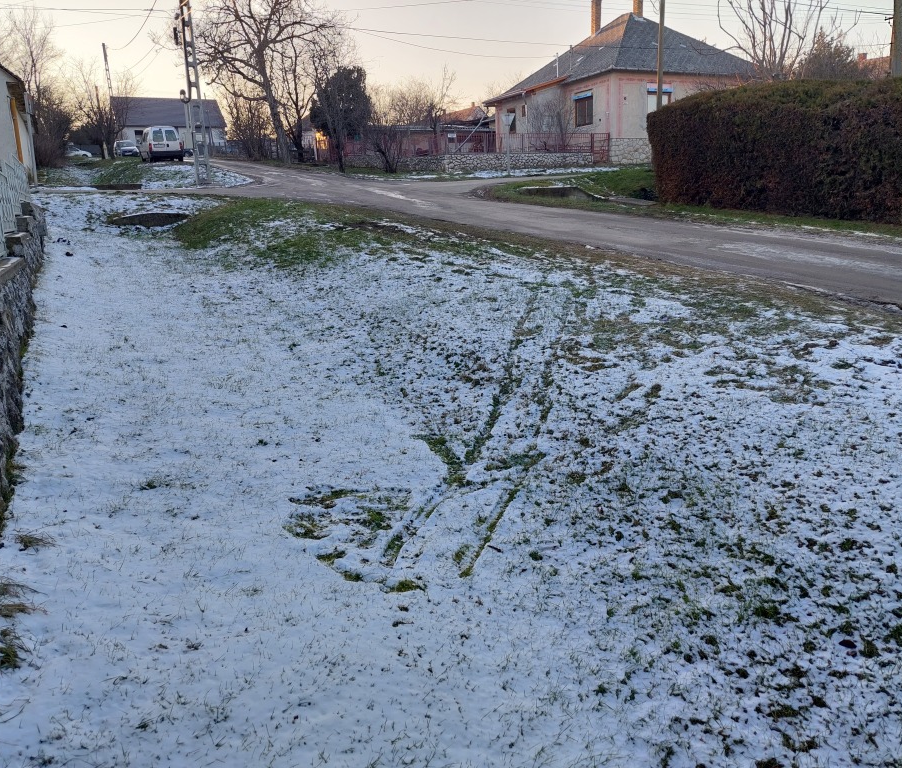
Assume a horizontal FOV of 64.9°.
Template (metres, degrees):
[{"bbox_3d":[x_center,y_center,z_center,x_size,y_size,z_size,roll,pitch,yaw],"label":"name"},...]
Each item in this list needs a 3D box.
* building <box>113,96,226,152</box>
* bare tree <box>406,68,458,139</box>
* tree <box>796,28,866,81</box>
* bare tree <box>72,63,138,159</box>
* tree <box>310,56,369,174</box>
[{"bbox_3d":[-27.544,-24.793,68.922,9.700,5.400,7.600,-9,15,-24],"label":"building"},{"bbox_3d":[-1.071,-14.180,37.169,2.709,4.437,2.709,-3,14,-1],"label":"bare tree"},{"bbox_3d":[14.315,-10.473,26.819,3.000,5.571,3.000,5,16,27],"label":"tree"},{"bbox_3d":[-21.525,-16.727,43.603,3.882,5.501,3.882,-8,15,-23],"label":"bare tree"},{"bbox_3d":[-5.592,-13.172,34.964,2.921,5.197,2.921,-4,14,-8],"label":"tree"}]

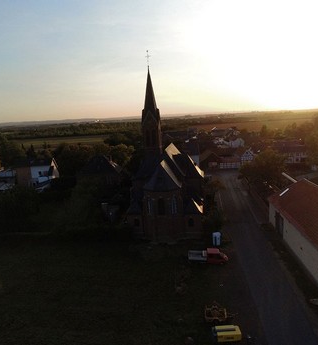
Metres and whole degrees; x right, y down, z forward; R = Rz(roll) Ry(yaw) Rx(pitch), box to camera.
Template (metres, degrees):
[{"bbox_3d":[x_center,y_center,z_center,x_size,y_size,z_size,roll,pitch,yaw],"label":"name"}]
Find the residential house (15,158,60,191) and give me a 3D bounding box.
[{"bbox_3d":[-36.460,0.180,88.320,10.500,8.600,8.200,-2,11,6],"label":"residential house"}]

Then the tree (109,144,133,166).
[{"bbox_3d":[-13.270,-5.110,106.240,8.500,10.000,8.000,-3,11,0],"label":"tree"}]

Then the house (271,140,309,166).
[{"bbox_3d":[46.240,-6.900,103.970,11.000,8.800,9.000,-3,11,0],"label":"house"}]

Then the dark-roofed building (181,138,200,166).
[{"bbox_3d":[10.800,-5.700,101.840,7.000,9.500,8.500,-1,11,7],"label":"dark-roofed building"}]

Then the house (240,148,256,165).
[{"bbox_3d":[30.420,-5.460,104.130,5.500,7.400,8.500,-3,11,0],"label":"house"}]

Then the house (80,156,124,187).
[{"bbox_3d":[-17.050,-0.700,87.800,11.000,8.700,10.000,-3,11,0],"label":"house"}]

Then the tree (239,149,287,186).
[{"bbox_3d":[27.680,-1.440,78.460,10.500,9.500,10.000,-3,11,0],"label":"tree"}]

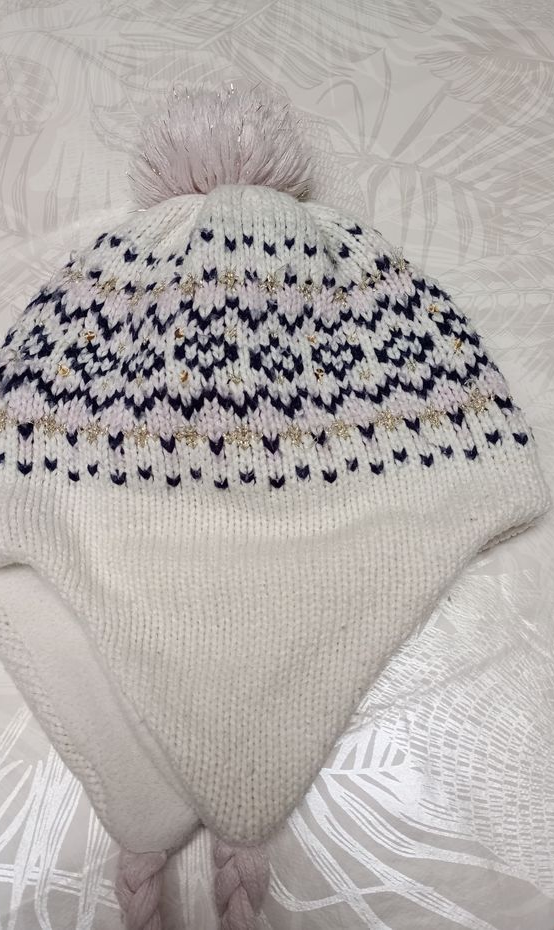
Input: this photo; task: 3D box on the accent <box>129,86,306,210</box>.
[{"bbox_3d":[-0.026,-0.141,0.345,0.084,0.064,0.066,0,66,0],"label":"accent"}]

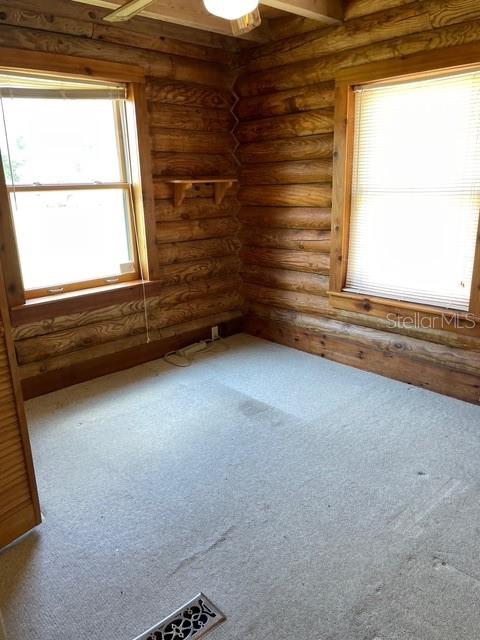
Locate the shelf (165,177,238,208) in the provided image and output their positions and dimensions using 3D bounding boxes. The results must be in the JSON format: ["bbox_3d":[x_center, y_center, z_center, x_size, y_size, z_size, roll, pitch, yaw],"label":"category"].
[{"bbox_3d":[-0.291,-1.006,3.815,0.600,0.188,0.186,-16,22,-41],"label":"shelf"}]

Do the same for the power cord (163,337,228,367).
[{"bbox_3d":[-0.320,0.261,4.046,0.608,0.050,0.315,-16,22,-41],"label":"power cord"}]

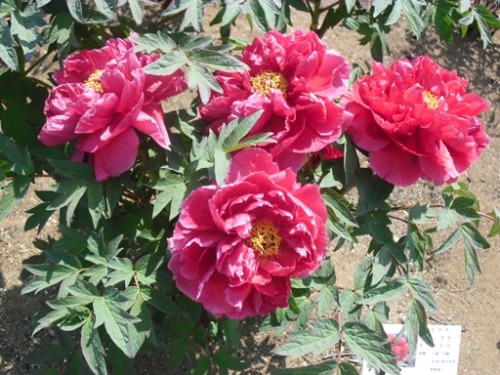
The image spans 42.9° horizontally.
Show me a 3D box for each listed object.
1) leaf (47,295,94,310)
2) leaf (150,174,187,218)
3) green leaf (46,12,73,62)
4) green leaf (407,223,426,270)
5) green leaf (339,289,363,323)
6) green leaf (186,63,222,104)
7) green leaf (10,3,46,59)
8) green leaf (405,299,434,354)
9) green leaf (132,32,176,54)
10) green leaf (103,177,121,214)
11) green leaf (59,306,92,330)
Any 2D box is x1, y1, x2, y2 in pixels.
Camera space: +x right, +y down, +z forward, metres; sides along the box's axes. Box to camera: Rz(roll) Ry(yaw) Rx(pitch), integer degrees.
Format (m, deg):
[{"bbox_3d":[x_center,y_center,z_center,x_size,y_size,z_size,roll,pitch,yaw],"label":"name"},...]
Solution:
[{"bbox_3d":[-0.229,0.146,0.810,0.060,0.014,0.019,-1,56,-1],"label":"leaf"},{"bbox_3d":[-0.103,0.014,0.840,0.046,0.018,0.060,30,73,18],"label":"leaf"},{"bbox_3d":[-0.285,-0.224,0.950,0.037,0.070,0.020,0,8,0],"label":"green leaf"},{"bbox_3d":[0.228,0.081,0.870,0.025,0.068,0.020,-15,8,-7],"label":"green leaf"},{"bbox_3d":[0.136,0.162,0.870,0.028,0.015,0.045,18,70,7],"label":"green leaf"},{"bbox_3d":[-0.065,-0.130,0.790,0.039,0.018,0.064,-20,70,-14],"label":"green leaf"},{"bbox_3d":[-0.331,-0.235,0.950,0.050,0.020,0.099,-11,70,-4],"label":"green leaf"},{"bbox_3d":[0.213,0.175,0.800,0.034,0.074,0.022,-11,8,-5],"label":"green leaf"},{"bbox_3d":[-0.116,-0.174,0.770,0.058,0.011,0.045,13,43,15],"label":"green leaf"},{"bbox_3d":[-0.183,0.011,0.840,0.021,0.011,0.054,0,67,-6],"label":"green leaf"},{"bbox_3d":[-0.215,0.161,0.780,0.046,0.020,0.021,-18,59,15],"label":"green leaf"}]

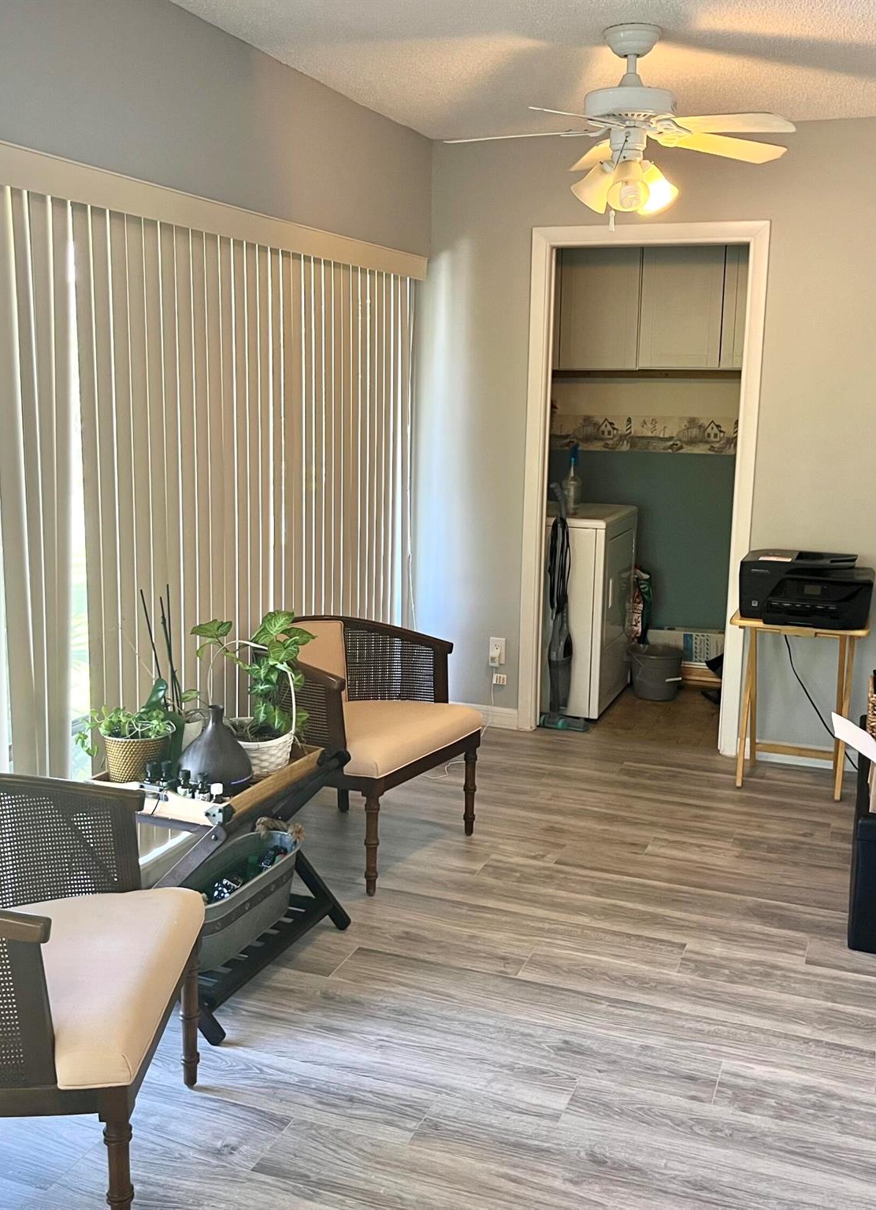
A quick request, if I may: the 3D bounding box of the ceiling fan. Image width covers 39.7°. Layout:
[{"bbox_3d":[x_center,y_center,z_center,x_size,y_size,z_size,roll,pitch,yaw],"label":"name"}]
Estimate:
[{"bbox_3d":[0.553,-1.386,3.507,1.060,0.505,1.060,5,11,21],"label":"ceiling fan"}]

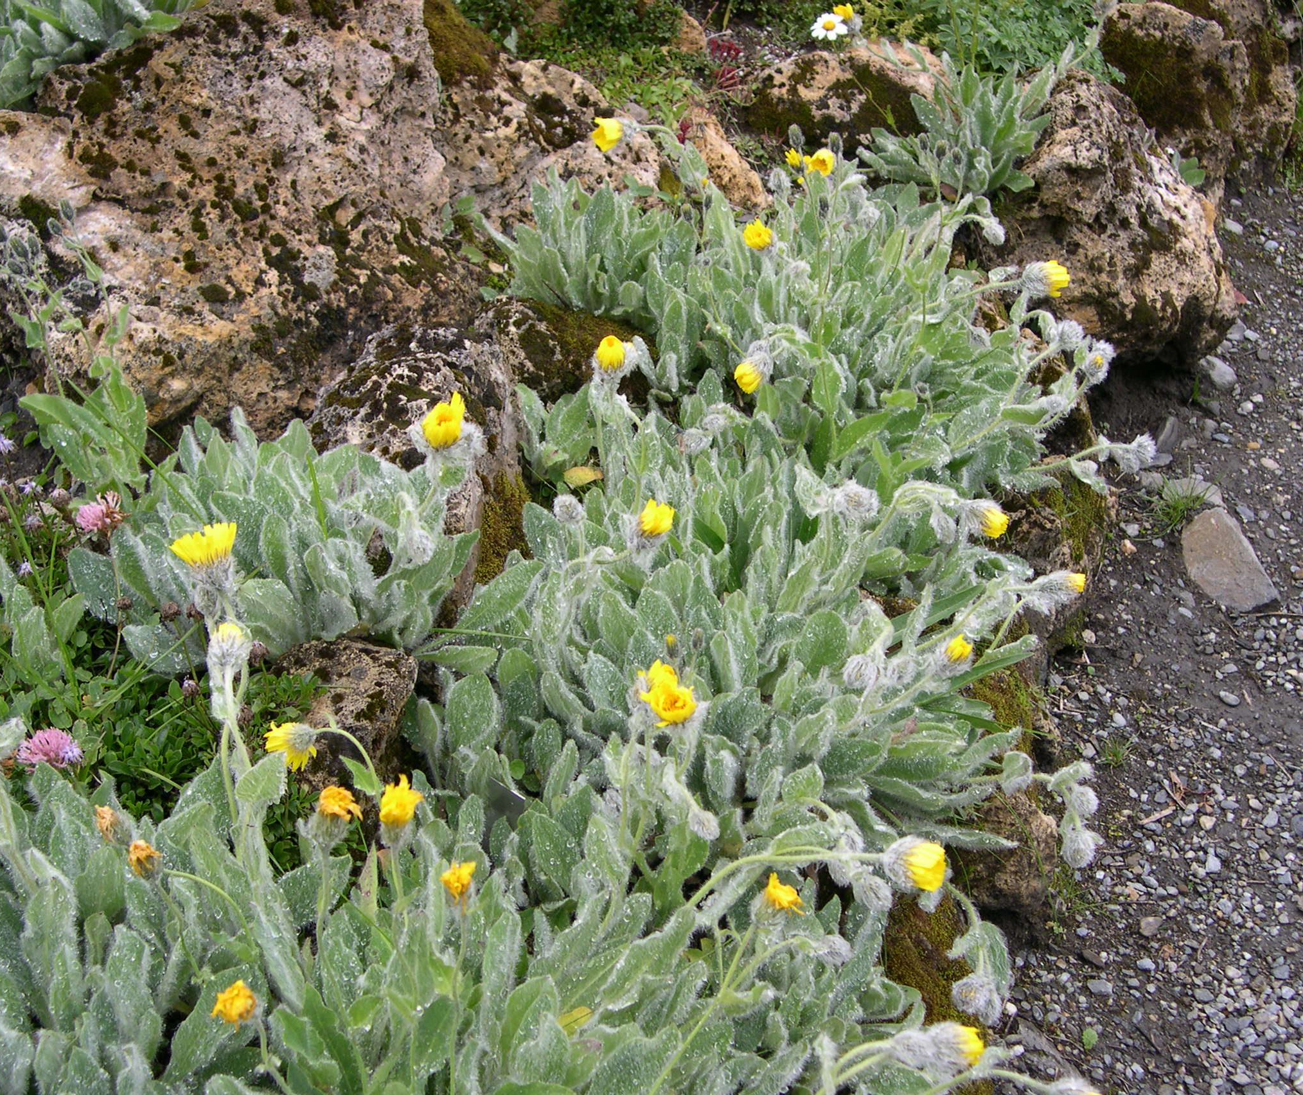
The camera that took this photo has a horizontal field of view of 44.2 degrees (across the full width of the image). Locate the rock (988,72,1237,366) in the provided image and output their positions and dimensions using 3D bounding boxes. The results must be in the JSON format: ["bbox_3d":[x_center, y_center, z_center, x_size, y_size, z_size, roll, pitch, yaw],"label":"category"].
[{"bbox_3d":[0.567,-0.409,2.000,0.290,0.250,0.250,0,43,0],"label":"rock"}]

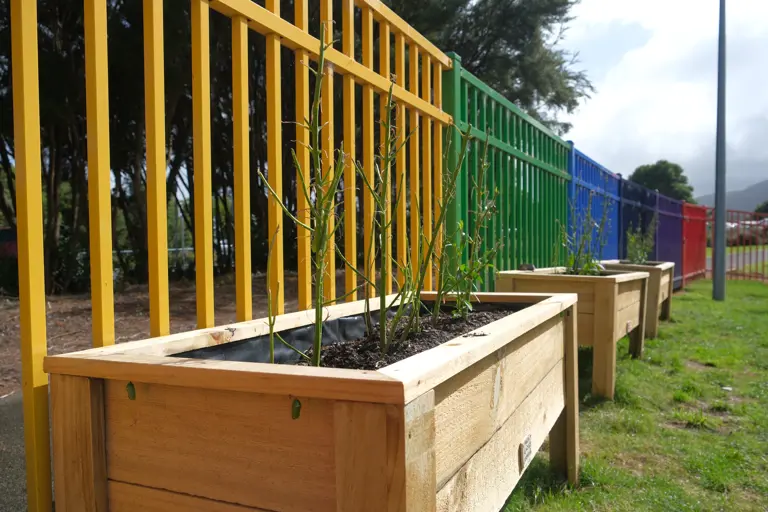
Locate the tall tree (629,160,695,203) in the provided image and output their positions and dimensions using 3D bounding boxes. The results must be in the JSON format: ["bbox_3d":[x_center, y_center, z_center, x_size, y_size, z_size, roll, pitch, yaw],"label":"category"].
[{"bbox_3d":[21.680,-3.981,45.000,5.900,6.959,5.700,0,2,26],"label":"tall tree"}]

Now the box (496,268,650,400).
[{"bbox_3d":[1.428,0.482,4.184,0.723,0.710,1.590,1,0,31],"label":"box"}]

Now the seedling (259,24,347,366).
[{"bbox_3d":[-0.175,-0.129,1.238,0.189,0.737,0.200,0,2,0],"label":"seedling"}]

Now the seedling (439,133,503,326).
[{"bbox_3d":[0.308,-0.102,2.052,0.228,0.663,0.220,0,2,0],"label":"seedling"}]

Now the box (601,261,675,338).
[{"bbox_3d":[2.944,0.459,6.796,0.723,0.724,1.590,3,3,31],"label":"box"}]

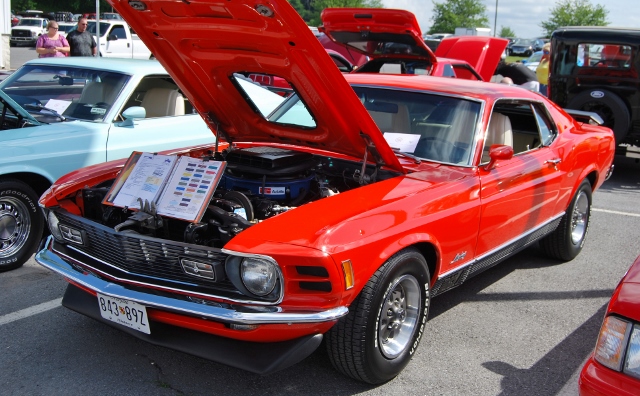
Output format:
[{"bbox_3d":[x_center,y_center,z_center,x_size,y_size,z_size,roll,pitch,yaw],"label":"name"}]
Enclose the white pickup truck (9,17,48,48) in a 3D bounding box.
[{"bbox_3d":[-18.449,-11.091,54.483,2.050,1.960,6.000,3,12,3],"label":"white pickup truck"}]

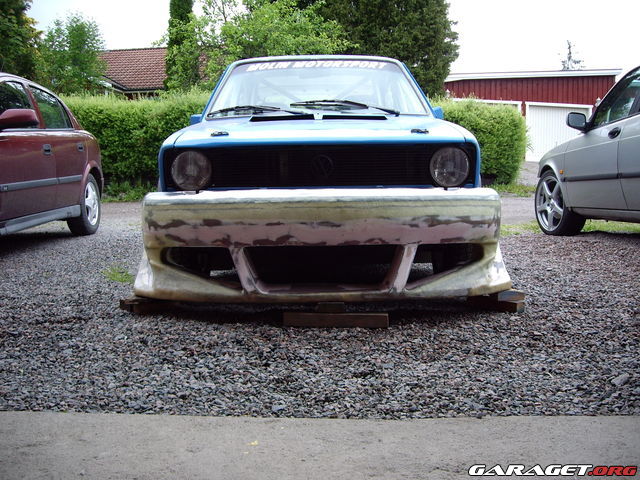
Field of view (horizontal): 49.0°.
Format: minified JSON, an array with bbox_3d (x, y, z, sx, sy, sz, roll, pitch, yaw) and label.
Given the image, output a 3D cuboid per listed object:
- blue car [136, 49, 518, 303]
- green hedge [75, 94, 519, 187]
[{"bbox_3d":[-0.013,-0.584,4.860,1.660,1.390,3.770,0,7,-1],"label":"blue car"},{"bbox_3d":[-0.650,-1.870,13.300,9.000,1.680,1.300,0,7,0],"label":"green hedge"}]

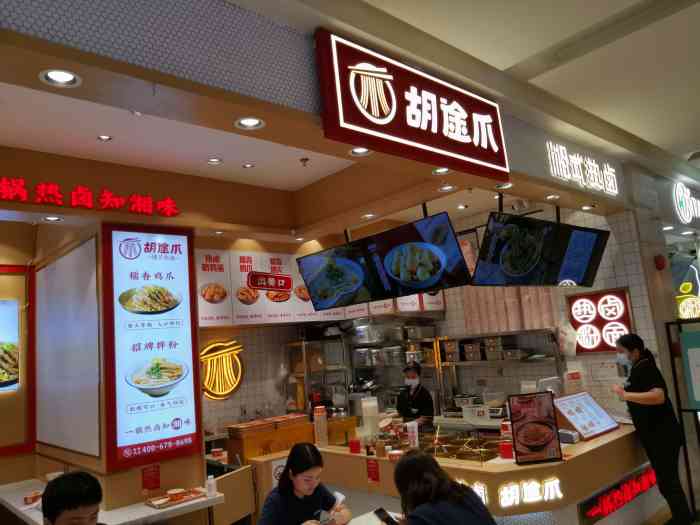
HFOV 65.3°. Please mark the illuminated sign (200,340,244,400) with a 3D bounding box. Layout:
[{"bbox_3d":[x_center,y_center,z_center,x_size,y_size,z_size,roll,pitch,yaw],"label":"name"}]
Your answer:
[{"bbox_3d":[-1.658,1.374,7.043,0.660,0.720,0.060,3,-11,-43],"label":"illuminated sign"}]

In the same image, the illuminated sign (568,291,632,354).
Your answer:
[{"bbox_3d":[2.454,0.591,5.313,0.080,0.590,0.580,3,-11,-43],"label":"illuminated sign"}]

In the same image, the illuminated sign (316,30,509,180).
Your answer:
[{"bbox_3d":[0.413,-0.799,3.003,1.440,0.460,0.120,3,-11,-43],"label":"illuminated sign"}]

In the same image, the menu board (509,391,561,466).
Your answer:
[{"bbox_3d":[1.265,1.137,3.771,0.320,0.470,0.025,-4,-16,-7],"label":"menu board"}]

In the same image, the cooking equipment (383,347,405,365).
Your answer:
[{"bbox_3d":[0.561,1.199,7.040,0.270,0.235,0.270,3,-11,-43],"label":"cooking equipment"}]

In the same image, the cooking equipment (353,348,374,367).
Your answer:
[{"bbox_3d":[0.184,1.294,7.439,0.280,0.240,0.280,3,-11,-43],"label":"cooking equipment"}]

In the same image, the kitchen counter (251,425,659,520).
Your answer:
[{"bbox_3d":[0.843,1.942,4.792,2.800,0.770,2.640,3,-11,-43],"label":"kitchen counter"}]

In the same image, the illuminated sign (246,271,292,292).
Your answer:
[{"bbox_3d":[-0.729,0.174,5.010,0.460,0.150,0.060,3,-11,-43],"label":"illuminated sign"}]

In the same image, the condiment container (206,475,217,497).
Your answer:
[{"bbox_3d":[-0.933,1.487,3.654,0.058,0.143,0.058,3,-11,-43],"label":"condiment container"}]

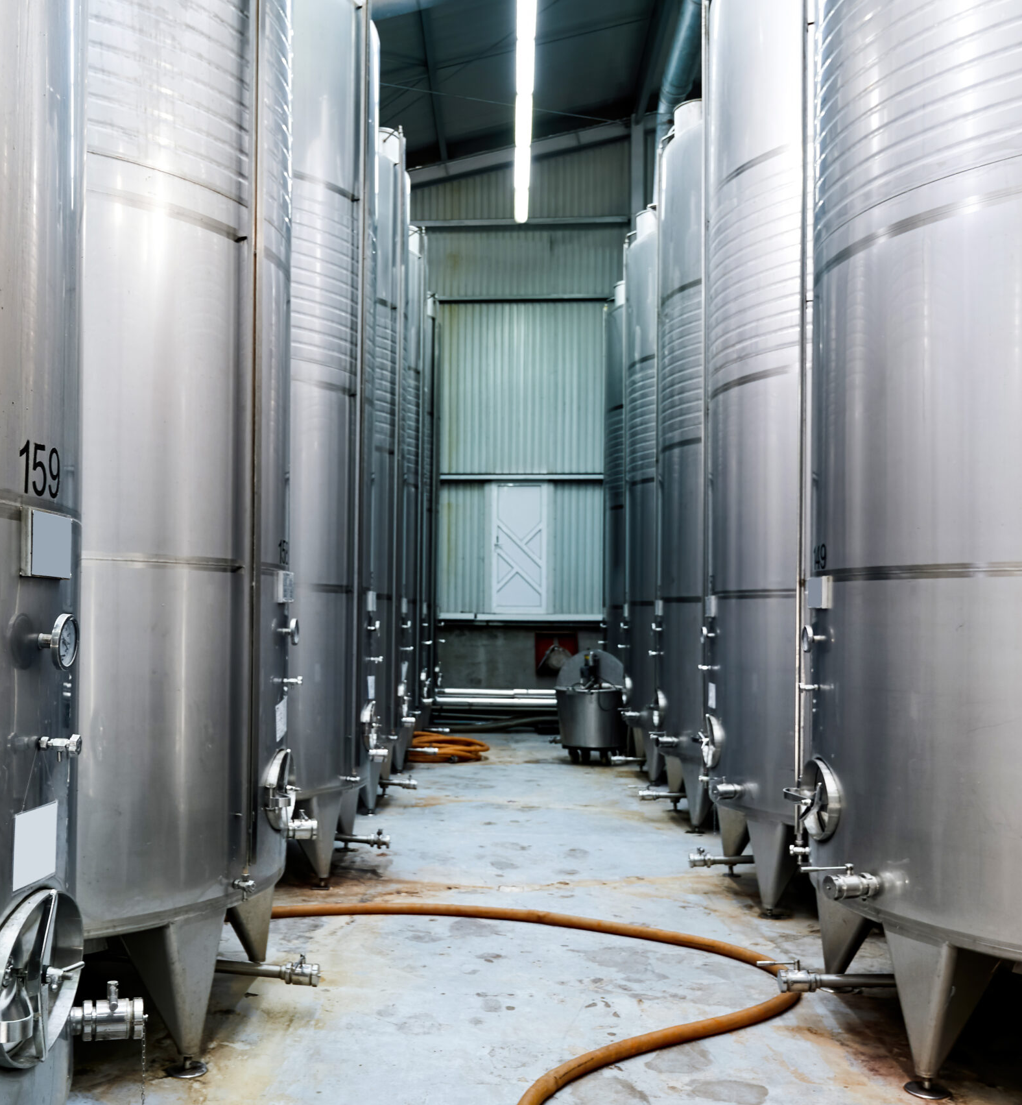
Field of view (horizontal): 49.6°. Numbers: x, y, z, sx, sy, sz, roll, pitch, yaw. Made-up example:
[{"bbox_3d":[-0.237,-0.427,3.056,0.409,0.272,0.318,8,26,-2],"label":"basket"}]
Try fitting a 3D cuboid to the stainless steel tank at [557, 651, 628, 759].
[{"bbox_3d":[0.890,1.690,12.200,0.770,1.240,0.780,0,-2,0],"label":"stainless steel tank"}]

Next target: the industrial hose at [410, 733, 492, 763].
[{"bbox_3d":[-0.720,2.180,12.400,0.950,0.200,1.100,0,-2,0],"label":"industrial hose"}]

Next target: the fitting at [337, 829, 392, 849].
[{"bbox_3d":[-0.950,1.810,7.000,0.380,0.130,0.100,0,-2,9],"label":"fitting"}]

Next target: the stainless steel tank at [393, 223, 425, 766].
[{"bbox_3d":[-2.000,-0.550,11.450,2.300,5.500,2.250,0,-2,0],"label":"stainless steel tank"}]

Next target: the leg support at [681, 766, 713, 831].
[{"bbox_3d":[1.390,1.820,8.200,0.230,0.510,0.230,3,-3,-45],"label":"leg support"}]

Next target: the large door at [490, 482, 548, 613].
[{"bbox_3d":[0.114,-0.076,16.200,0.860,1.930,0.080,0,-2,4],"label":"large door"}]

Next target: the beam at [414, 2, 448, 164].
[{"bbox_3d":[-0.975,-5.860,13.800,0.110,0.170,4.800,0,-2,0],"label":"beam"}]

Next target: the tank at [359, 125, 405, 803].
[{"bbox_3d":[-2.000,-0.680,9.100,2.300,5.500,2.250,0,-2,0],"label":"tank"}]

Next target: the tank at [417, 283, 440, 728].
[{"bbox_3d":[-2.000,-0.420,13.750,2.300,5.500,2.250,0,-2,0],"label":"tank"}]

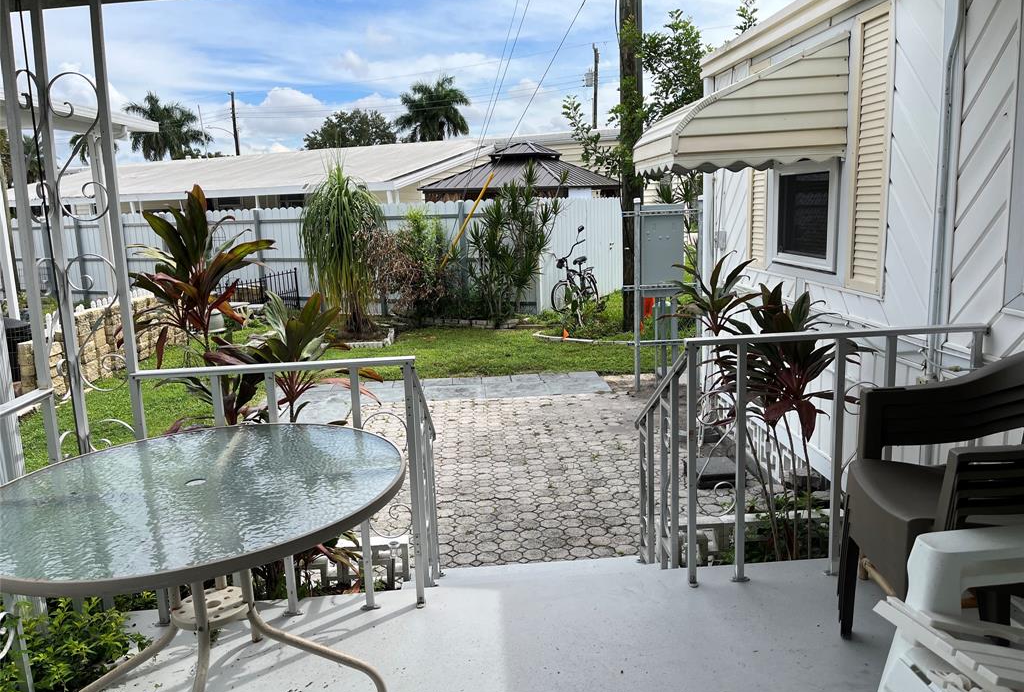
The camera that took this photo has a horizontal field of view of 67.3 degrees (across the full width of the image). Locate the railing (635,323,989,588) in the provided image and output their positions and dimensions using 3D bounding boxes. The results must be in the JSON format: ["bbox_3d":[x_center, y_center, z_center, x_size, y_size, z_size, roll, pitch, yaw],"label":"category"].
[{"bbox_3d":[1.147,0.444,3.193,1.130,1.160,0.820,-3,11,-4],"label":"railing"}]

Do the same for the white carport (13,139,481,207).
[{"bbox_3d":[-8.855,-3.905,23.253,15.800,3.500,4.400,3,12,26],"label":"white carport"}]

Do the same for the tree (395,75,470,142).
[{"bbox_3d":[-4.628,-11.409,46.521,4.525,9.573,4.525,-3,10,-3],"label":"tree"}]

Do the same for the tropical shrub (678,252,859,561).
[{"bbox_3d":[1.074,0.346,3.353,0.870,1.500,0.750,-3,11,-4],"label":"tropical shrub"}]

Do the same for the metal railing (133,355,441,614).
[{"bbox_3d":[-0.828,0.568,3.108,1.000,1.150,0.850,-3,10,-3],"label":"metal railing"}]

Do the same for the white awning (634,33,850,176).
[{"bbox_3d":[1.174,-1.263,4.147,0.860,0.610,0.900,-3,10,-3],"label":"white awning"}]

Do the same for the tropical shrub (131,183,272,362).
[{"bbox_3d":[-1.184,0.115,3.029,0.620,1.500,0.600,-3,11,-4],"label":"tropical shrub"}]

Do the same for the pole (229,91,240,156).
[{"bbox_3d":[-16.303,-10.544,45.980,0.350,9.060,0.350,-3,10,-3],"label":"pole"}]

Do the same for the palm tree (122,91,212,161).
[{"bbox_3d":[-17.644,-8.995,40.073,4.528,8.268,4.528,-3,10,-3],"label":"palm tree"}]

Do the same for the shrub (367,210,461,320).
[{"bbox_3d":[-1.550,-1.269,11.996,1.425,1.722,1.283,-3,10,-3],"label":"shrub"}]

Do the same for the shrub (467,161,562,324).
[{"bbox_3d":[0.011,-1.624,11.949,1.500,2.480,1.400,-3,11,-4],"label":"shrub"}]

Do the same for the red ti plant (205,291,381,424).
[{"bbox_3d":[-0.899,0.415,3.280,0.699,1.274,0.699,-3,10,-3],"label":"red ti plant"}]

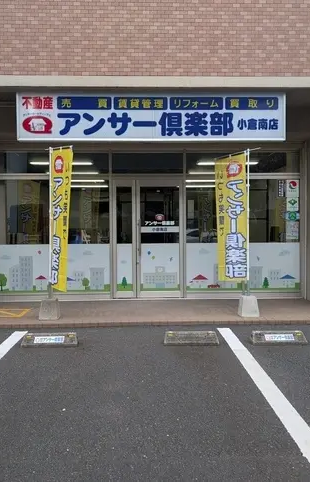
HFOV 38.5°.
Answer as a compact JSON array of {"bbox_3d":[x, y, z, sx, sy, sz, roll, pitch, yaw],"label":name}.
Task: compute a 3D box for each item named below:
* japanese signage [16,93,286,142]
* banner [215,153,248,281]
[{"bbox_3d":[-0.056,-1.736,6.310,3.770,0.680,0.180,0,1,-2],"label":"japanese signage"},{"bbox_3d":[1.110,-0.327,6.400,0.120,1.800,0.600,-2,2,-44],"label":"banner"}]

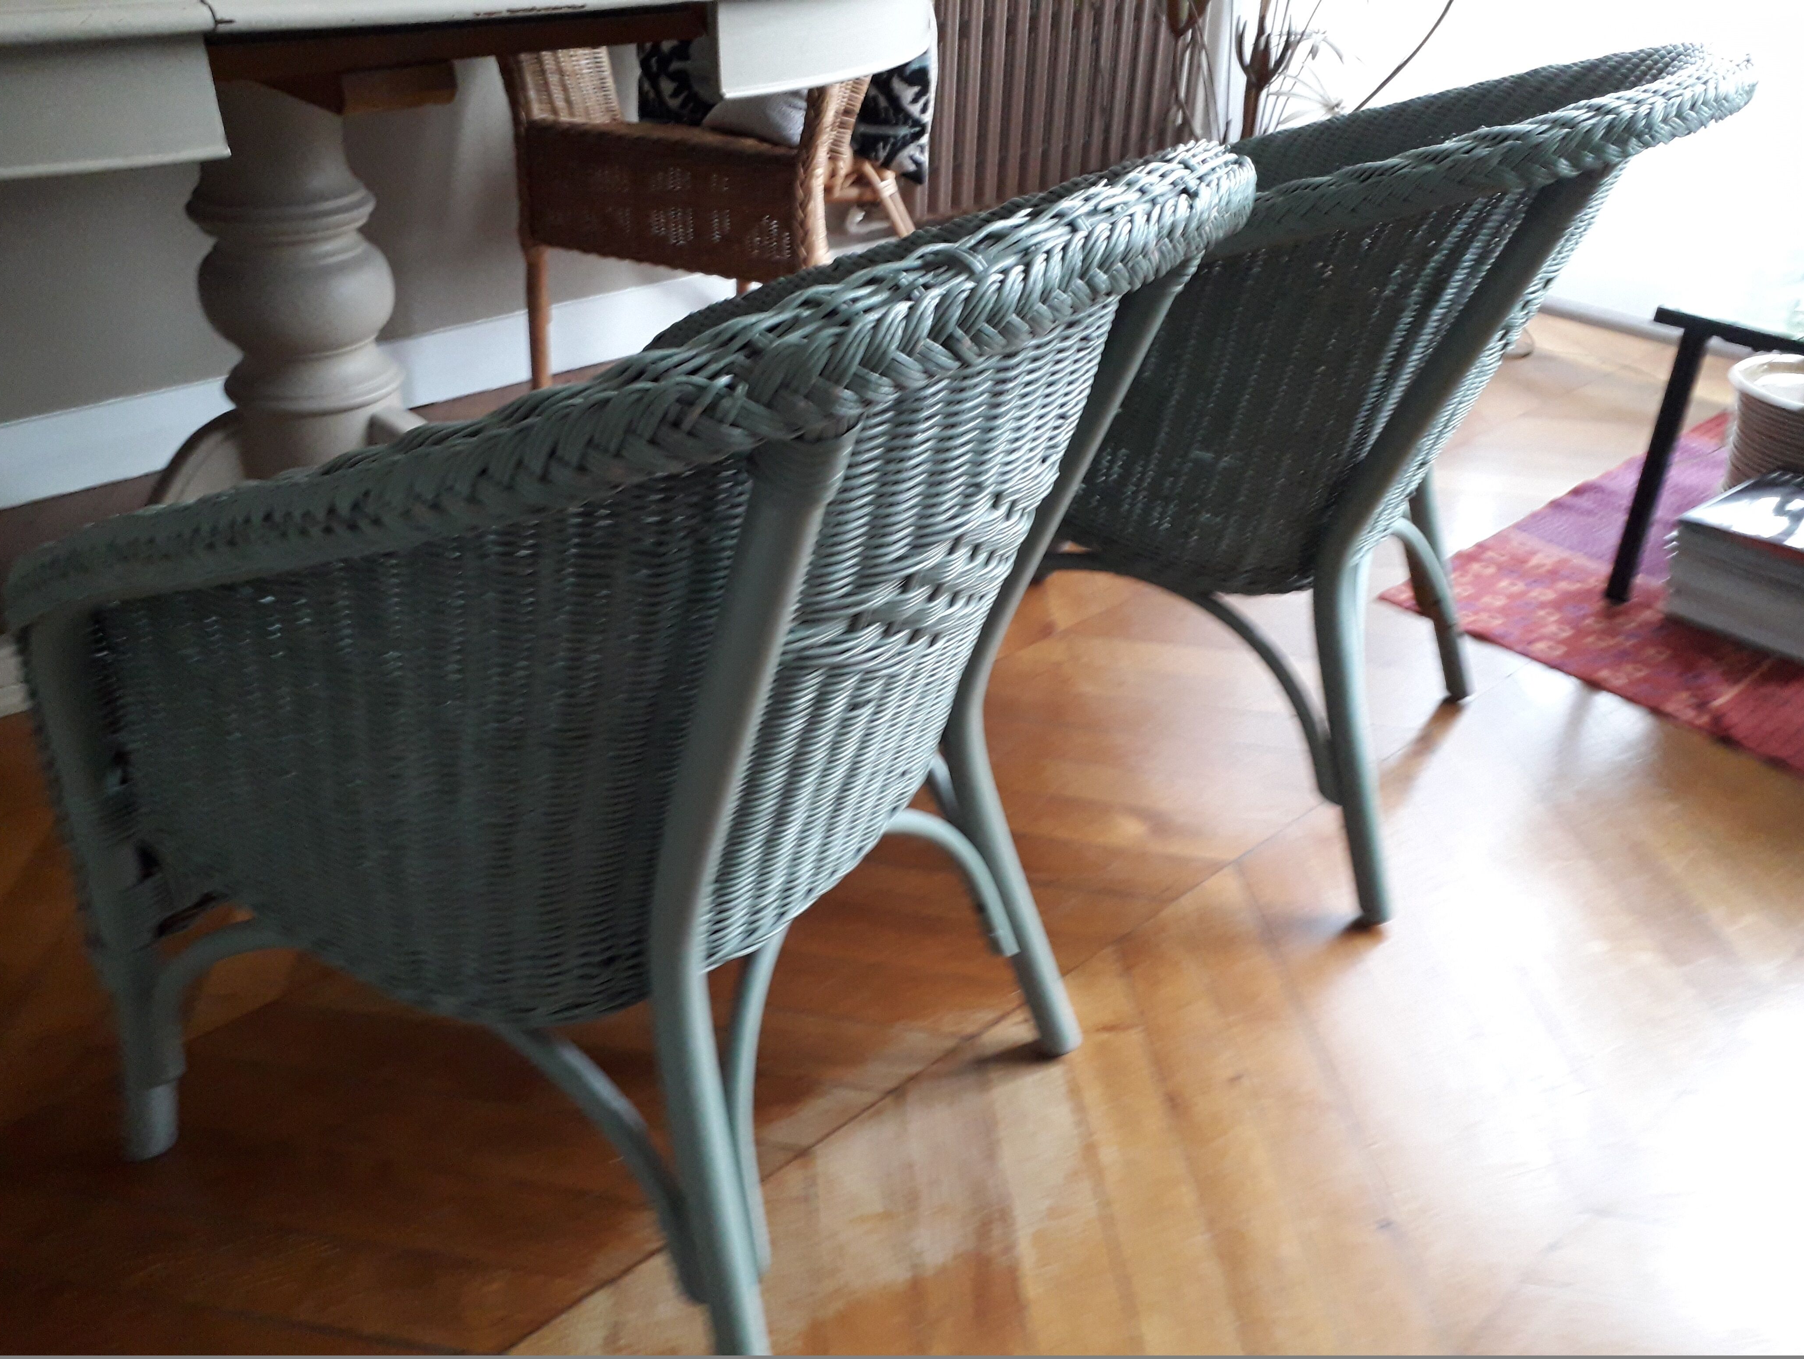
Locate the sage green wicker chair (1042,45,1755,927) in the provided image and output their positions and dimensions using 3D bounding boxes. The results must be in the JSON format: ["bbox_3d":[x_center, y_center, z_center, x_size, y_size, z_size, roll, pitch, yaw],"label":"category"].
[{"bbox_3d":[0.388,-0.251,1.441,0.626,0.745,0.653,18,36,23],"label":"sage green wicker chair"}]

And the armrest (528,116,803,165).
[{"bbox_3d":[-0.354,-0.803,2.108,0.428,0.045,0.055,14,34,18],"label":"armrest"}]

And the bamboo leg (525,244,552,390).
[{"bbox_3d":[-0.585,-0.554,2.290,0.032,0.291,0.032,17,33,17],"label":"bamboo leg"}]

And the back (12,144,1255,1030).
[{"bbox_3d":[-0.119,-0.092,0.891,0.552,0.455,0.653,21,37,27],"label":"back"}]

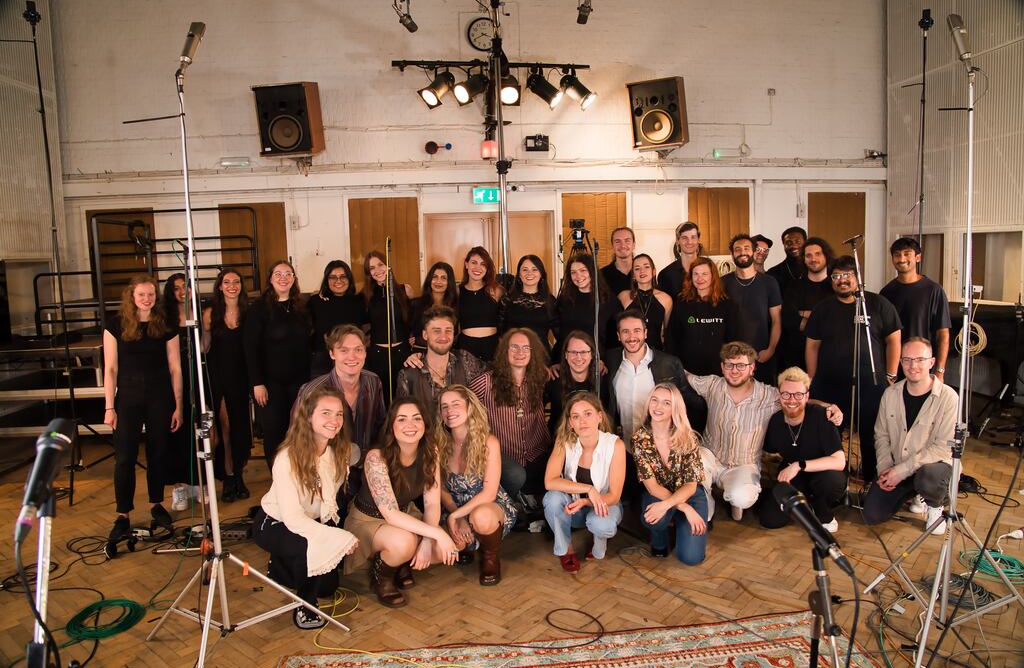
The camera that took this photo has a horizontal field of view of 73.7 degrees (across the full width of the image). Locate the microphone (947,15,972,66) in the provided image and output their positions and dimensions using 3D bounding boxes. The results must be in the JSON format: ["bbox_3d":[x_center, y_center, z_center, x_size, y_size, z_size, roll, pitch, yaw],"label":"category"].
[{"bbox_3d":[1.658,-1.095,2.530,0.060,0.200,0.060,3,-15,-30],"label":"microphone"}]

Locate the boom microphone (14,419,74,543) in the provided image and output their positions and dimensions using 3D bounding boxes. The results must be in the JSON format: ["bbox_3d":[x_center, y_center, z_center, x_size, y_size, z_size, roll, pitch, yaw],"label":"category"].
[{"bbox_3d":[-0.705,0.214,1.028,0.053,0.053,0.235,22,28,-29],"label":"boom microphone"}]

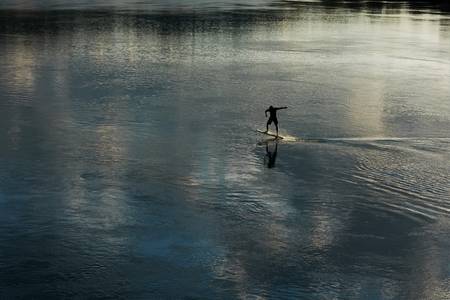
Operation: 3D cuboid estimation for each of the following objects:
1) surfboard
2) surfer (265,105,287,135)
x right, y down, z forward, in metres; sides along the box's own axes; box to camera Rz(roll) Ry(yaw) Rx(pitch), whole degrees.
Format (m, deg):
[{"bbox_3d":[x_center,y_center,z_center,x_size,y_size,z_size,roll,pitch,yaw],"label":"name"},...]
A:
[{"bbox_3d":[2.429,-0.817,46.700,1.550,0.120,0.500,18,18,10],"label":"surfboard"},{"bbox_3d":[2.737,-1.515,46.500,1.150,1.620,0.600,7,16,24],"label":"surfer"}]

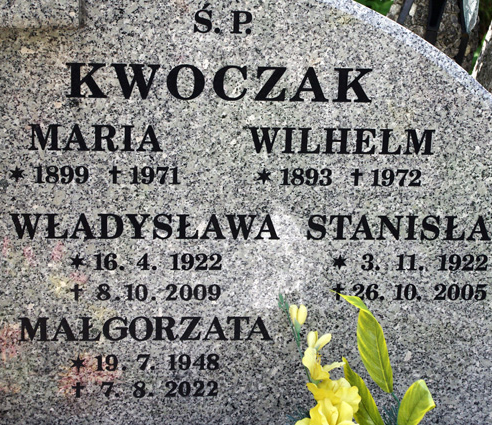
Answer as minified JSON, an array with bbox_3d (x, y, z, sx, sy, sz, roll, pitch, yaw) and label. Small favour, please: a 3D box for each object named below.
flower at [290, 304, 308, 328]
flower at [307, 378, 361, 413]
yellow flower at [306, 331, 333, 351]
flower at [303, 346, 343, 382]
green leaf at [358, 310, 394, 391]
[{"bbox_3d":[0.085,0.165,1.800,0.029,0.040,0.025,0,18,-6],"label":"flower"},{"bbox_3d":[0.138,0.290,1.790,0.081,0.060,0.065,-4,19,-17],"label":"flower"},{"bbox_3d":[0.116,0.203,1.800,0.041,0.034,0.032,-4,19,-17],"label":"yellow flower"},{"bbox_3d":[0.121,0.241,1.800,0.058,0.056,0.055,16,23,37],"label":"flower"},{"bbox_3d":[0.204,0.220,1.810,0.052,0.138,0.035,-17,7,-5],"label":"green leaf"}]

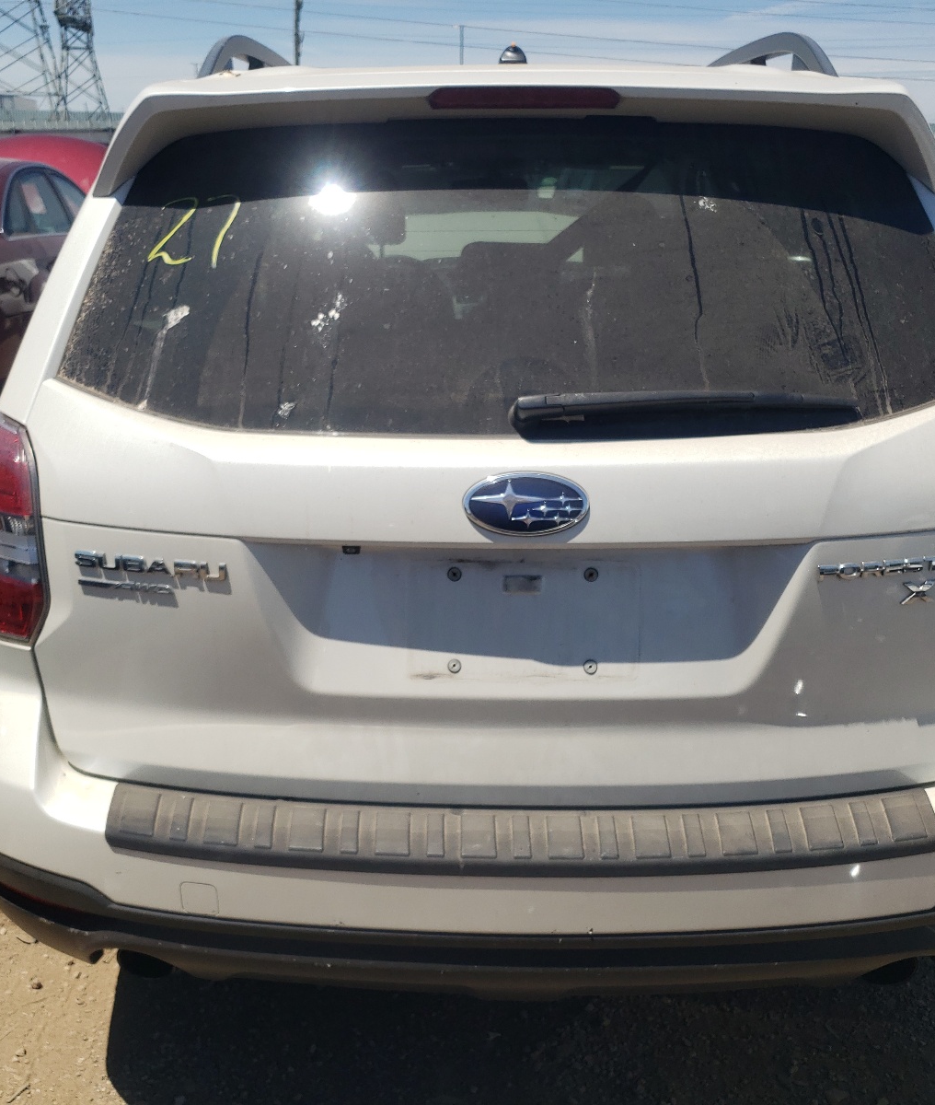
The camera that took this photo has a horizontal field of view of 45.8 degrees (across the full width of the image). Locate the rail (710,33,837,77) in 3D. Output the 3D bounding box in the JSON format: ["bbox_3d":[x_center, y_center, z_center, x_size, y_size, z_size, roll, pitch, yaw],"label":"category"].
[{"bbox_3d":[0.575,-1.059,2.537,0.120,0.110,1.680,0,19,0],"label":"rail"}]

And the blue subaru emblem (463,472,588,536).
[{"bbox_3d":[0.073,-0.060,1.378,0.157,0.082,0.018,0,9,0],"label":"blue subaru emblem"}]

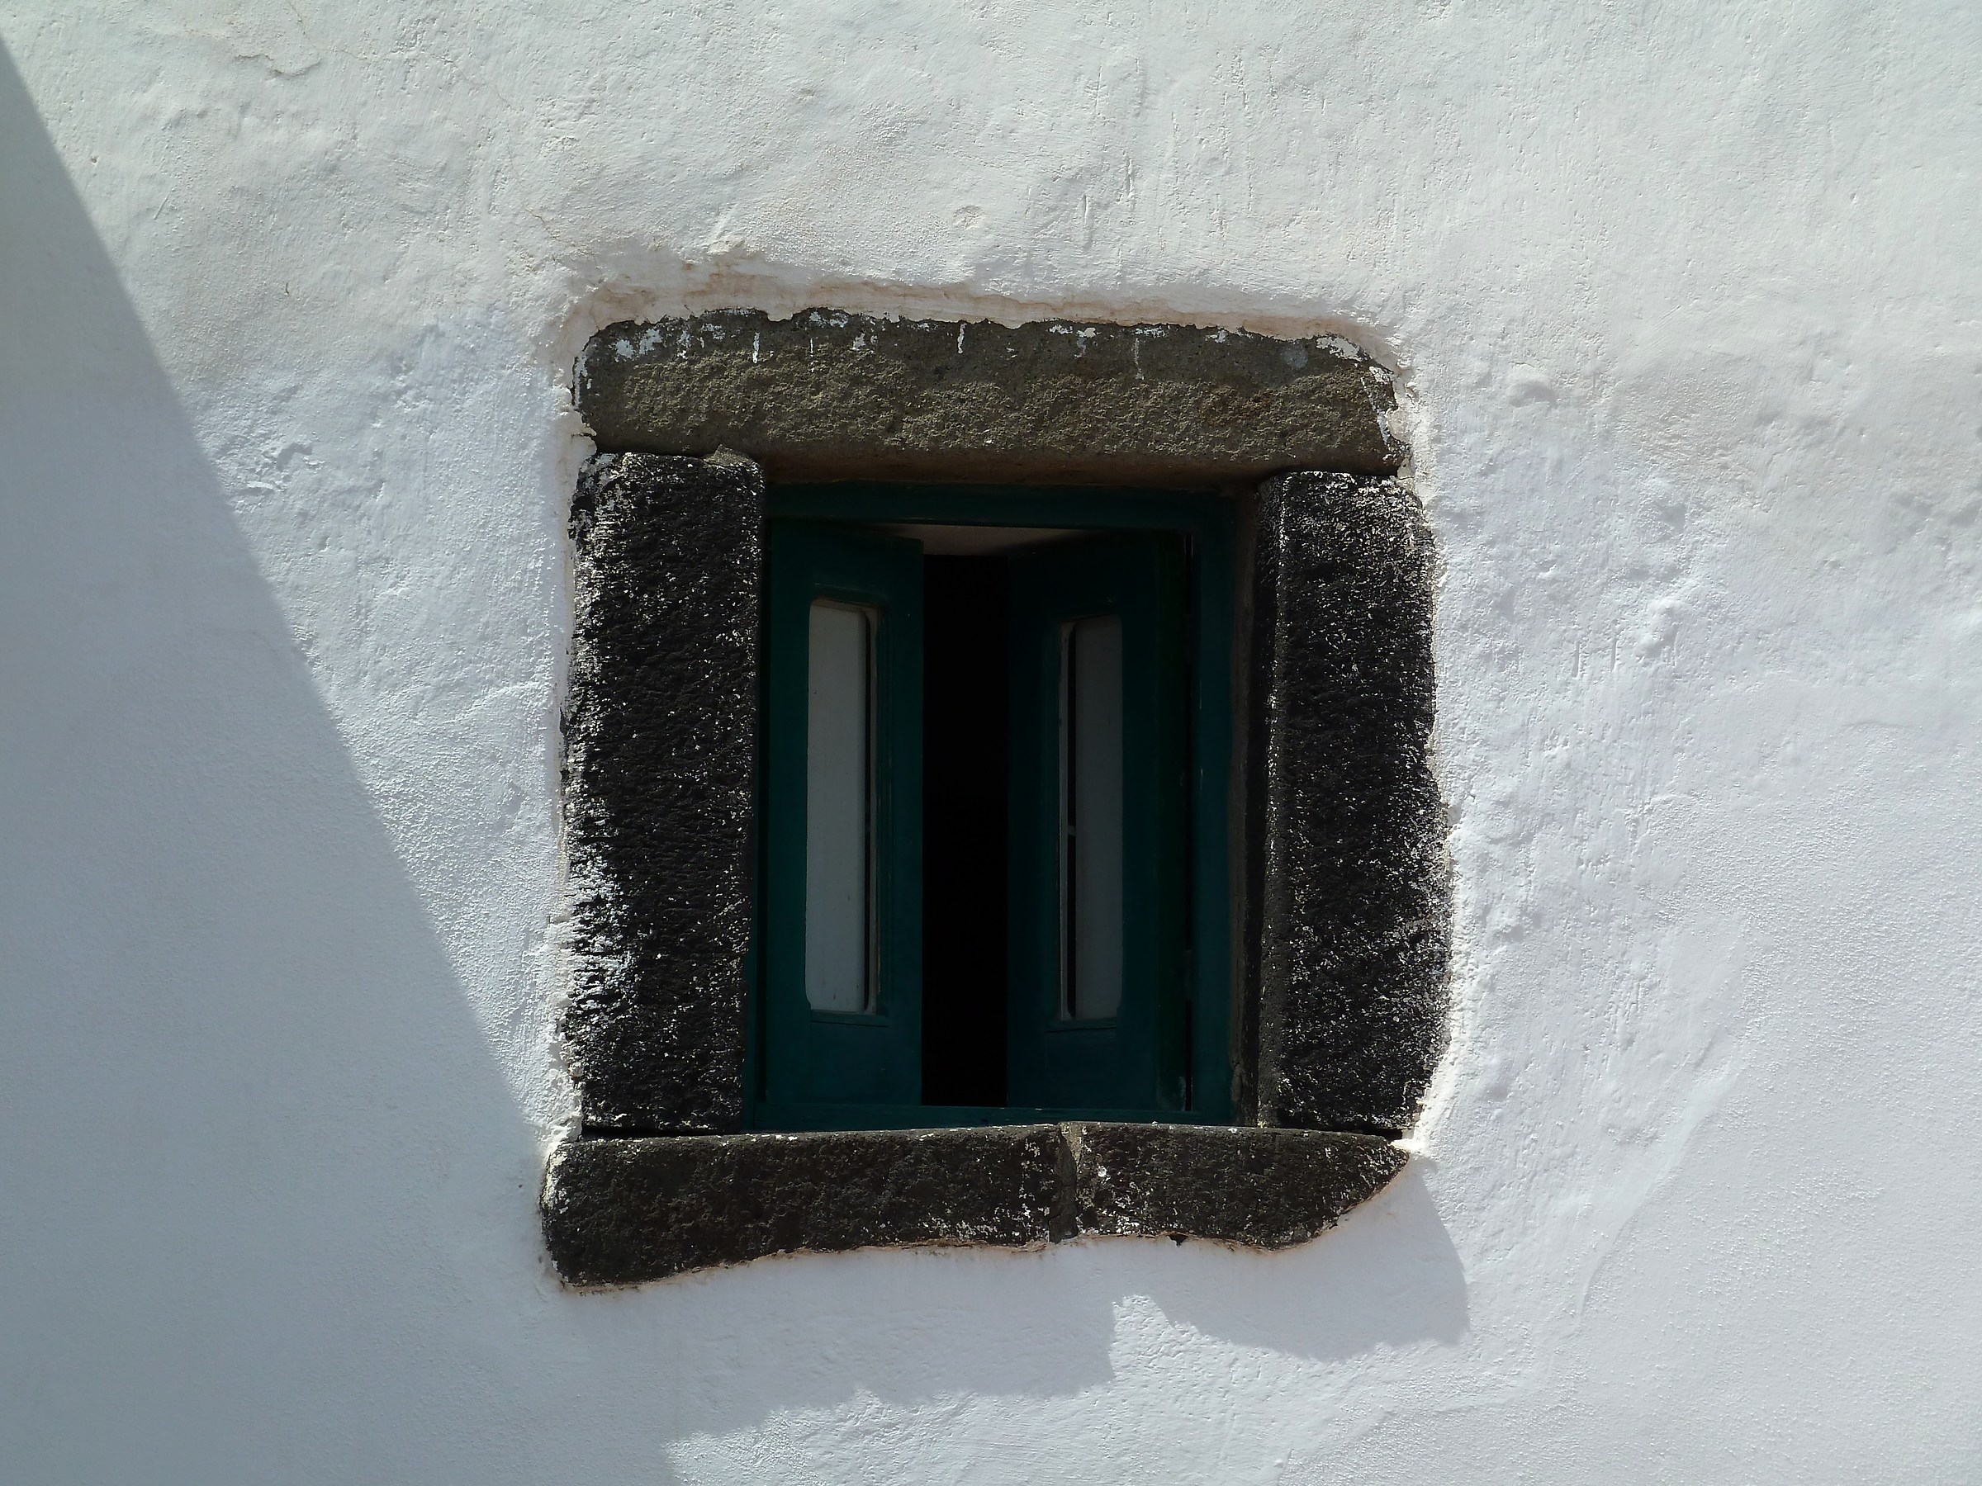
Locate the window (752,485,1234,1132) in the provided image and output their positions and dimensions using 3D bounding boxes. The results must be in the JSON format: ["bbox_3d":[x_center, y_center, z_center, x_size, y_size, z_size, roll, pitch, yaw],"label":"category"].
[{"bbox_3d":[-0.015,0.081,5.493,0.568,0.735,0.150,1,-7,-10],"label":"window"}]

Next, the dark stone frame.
[{"bbox_3d":[-0.003,0.075,5.298,0.992,1.050,0.200,1,-7,-10],"label":"dark stone frame"}]

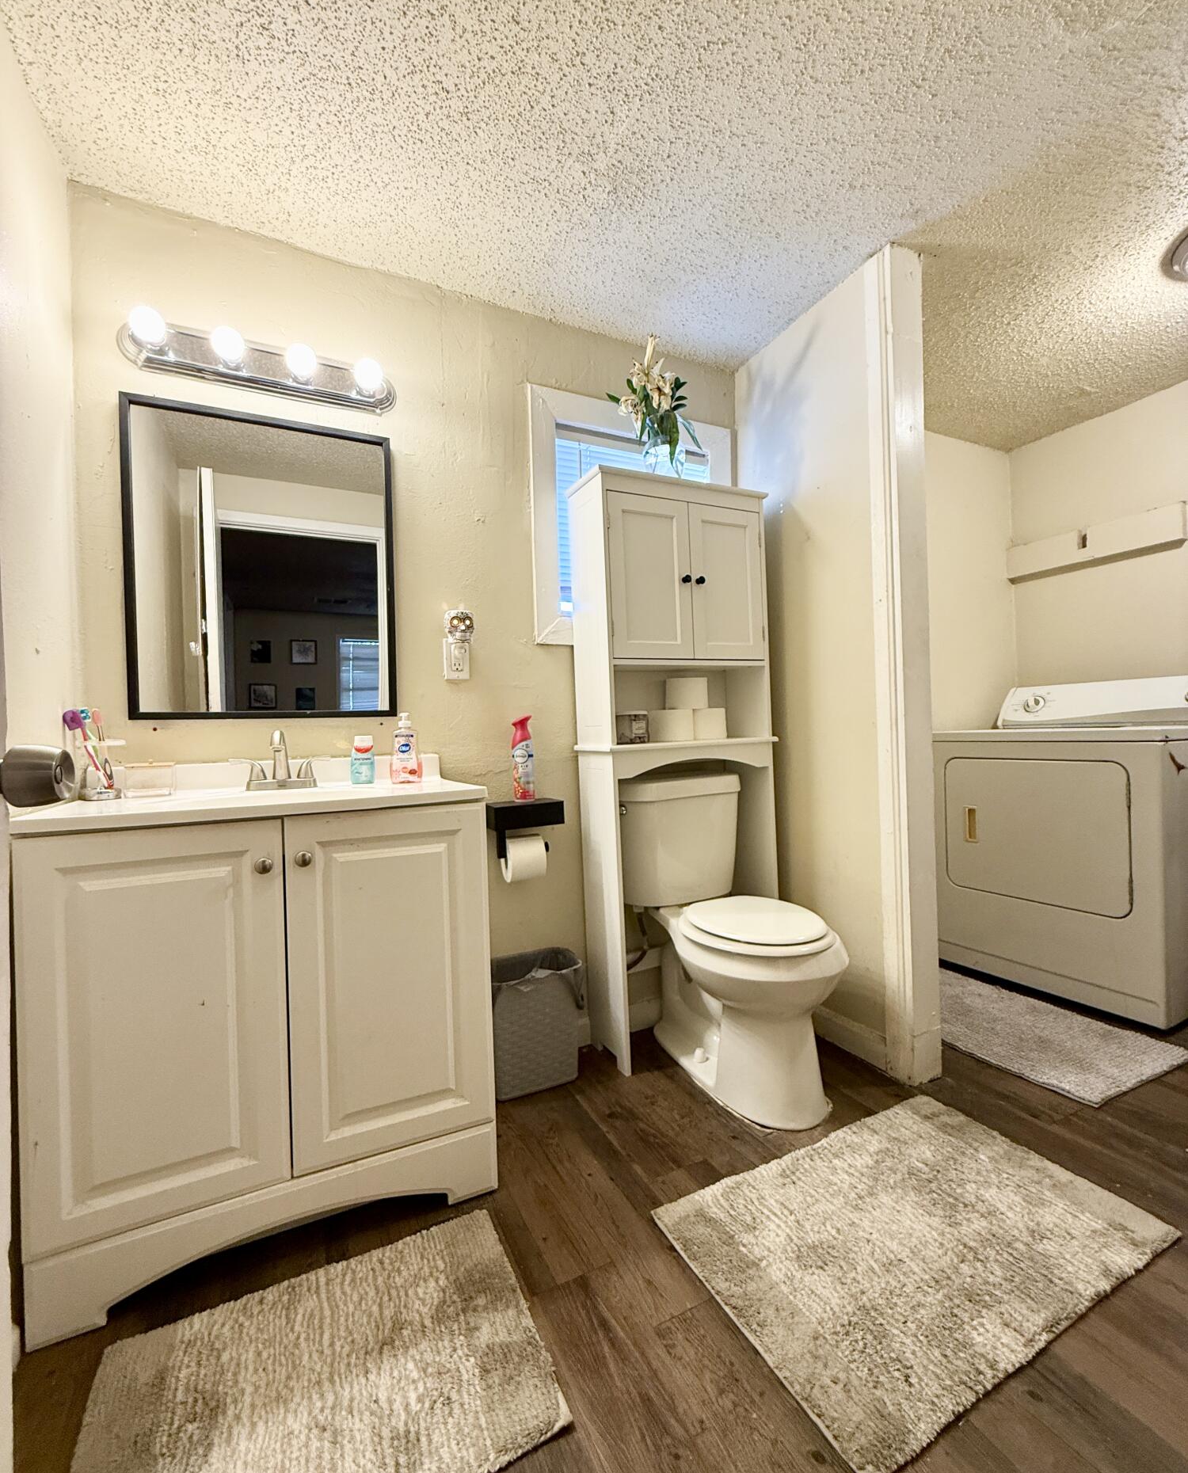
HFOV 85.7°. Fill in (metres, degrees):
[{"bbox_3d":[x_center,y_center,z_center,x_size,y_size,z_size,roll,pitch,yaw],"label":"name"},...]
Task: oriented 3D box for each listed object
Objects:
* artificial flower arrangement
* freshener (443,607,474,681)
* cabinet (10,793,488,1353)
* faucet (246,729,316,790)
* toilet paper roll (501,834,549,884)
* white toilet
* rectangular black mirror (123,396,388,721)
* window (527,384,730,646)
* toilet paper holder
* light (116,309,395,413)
[{"bbox_3d":[0.201,-1.011,2.003,0.310,0.480,0.240,-2,0,-26],"label":"artificial flower arrangement"},{"bbox_3d":[-0.375,-0.255,1.798,0.081,0.188,0.082,-2,0,-26],"label":"freshener"},{"bbox_3d":[-0.665,0.541,1.395,0.778,0.851,0.481,-2,0,-26],"label":"cabinet"},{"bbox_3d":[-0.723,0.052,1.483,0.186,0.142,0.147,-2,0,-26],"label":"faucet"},{"bbox_3d":[-0.196,0.345,1.827,0.110,0.122,0.122,-2,0,-26],"label":"toilet paper roll"},{"bbox_3d":[0.380,0.532,1.786,0.442,0.807,0.674,-2,0,-26],"label":"white toilet"},{"bbox_3d":[-0.806,-0.420,1.597,0.597,0.752,0.023,-2,0,-26],"label":"rectangular black mirror"},{"bbox_3d":[0.148,-0.676,2.108,0.755,0.785,0.080,-2,0,-26],"label":"window"},{"bbox_3d":[-0.198,0.266,1.846,0.210,0.150,0.122,-2,0,-26],"label":"toilet paper holder"},{"bbox_3d":[-0.798,-0.931,1.571,0.620,0.125,0.138,-2,0,-26],"label":"light"}]

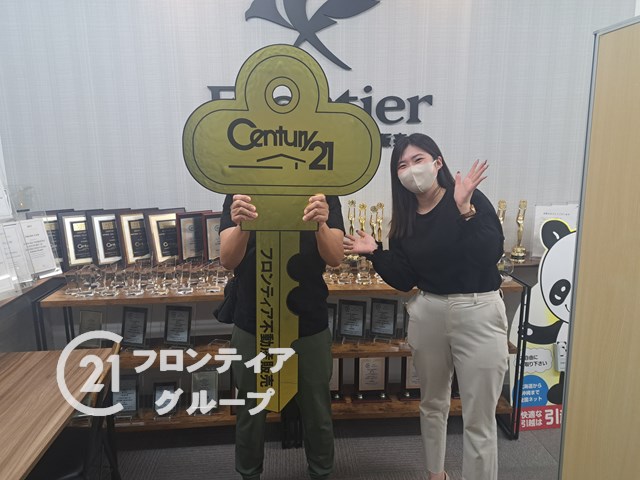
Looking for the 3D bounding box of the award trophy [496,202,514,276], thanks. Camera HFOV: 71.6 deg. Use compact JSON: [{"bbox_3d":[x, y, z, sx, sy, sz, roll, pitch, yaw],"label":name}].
[{"bbox_3d":[1.080,-0.052,2.671,0.095,0.372,0.095,1,11,8],"label":"award trophy"}]

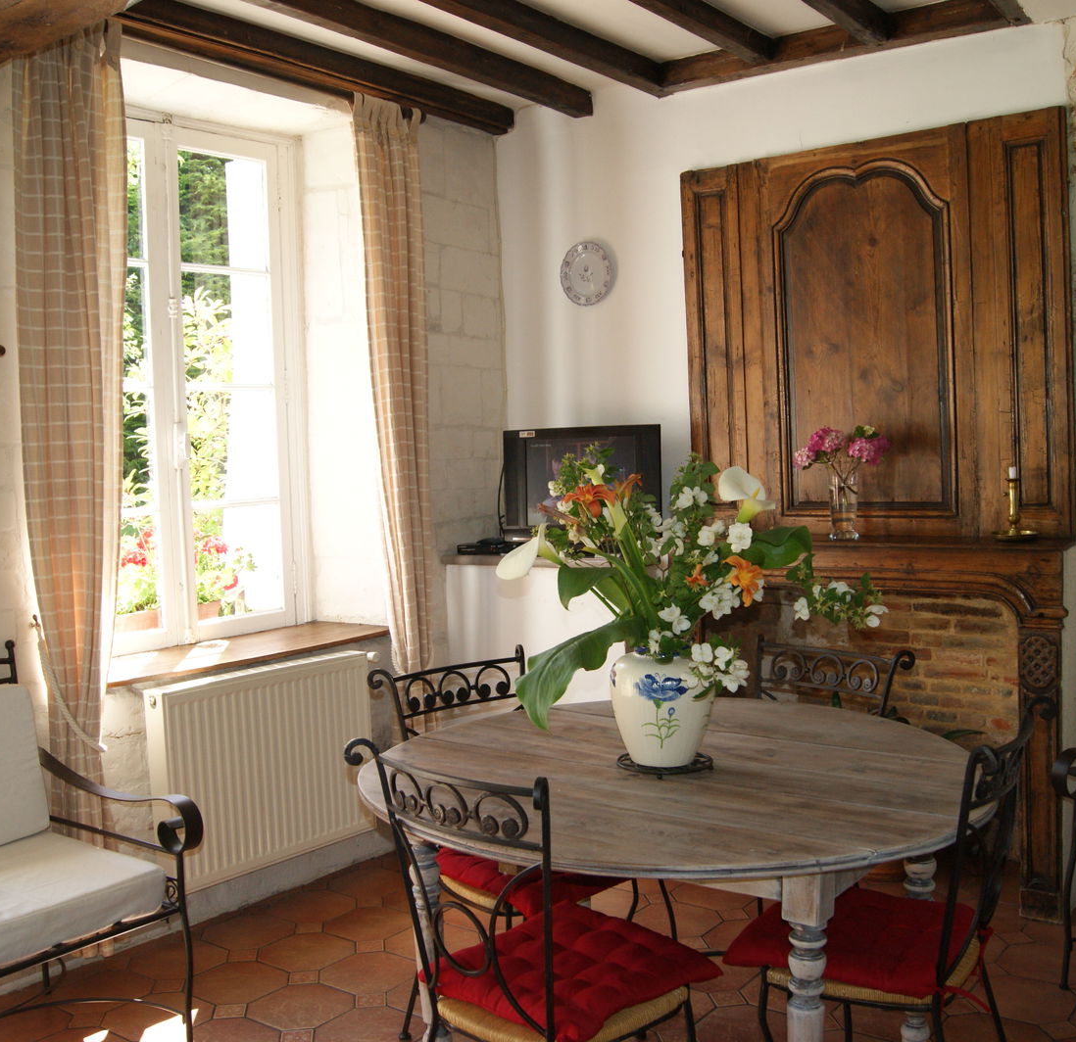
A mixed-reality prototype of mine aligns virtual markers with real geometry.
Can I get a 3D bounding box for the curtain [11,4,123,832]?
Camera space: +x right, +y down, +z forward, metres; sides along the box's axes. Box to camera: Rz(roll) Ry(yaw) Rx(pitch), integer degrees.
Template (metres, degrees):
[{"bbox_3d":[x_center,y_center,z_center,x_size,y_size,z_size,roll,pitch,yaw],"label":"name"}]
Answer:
[{"bbox_3d":[-1.234,-0.102,3.219,0.150,2.570,0.350,0,4,41],"label":"curtain"}]

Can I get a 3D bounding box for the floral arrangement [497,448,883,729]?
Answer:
[{"bbox_3d":[0.291,0.130,2.260,0.740,0.550,0.560,-2,3,3],"label":"floral arrangement"}]

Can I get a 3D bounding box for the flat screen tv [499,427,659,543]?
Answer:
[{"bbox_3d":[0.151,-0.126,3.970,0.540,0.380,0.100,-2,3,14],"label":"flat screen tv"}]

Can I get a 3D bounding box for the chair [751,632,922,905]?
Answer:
[{"bbox_3d":[0.517,0.752,2.620,0.450,0.905,0.530,0,4,45],"label":"chair"}]

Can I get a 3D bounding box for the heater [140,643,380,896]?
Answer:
[{"bbox_3d":[-0.838,0.762,3.688,0.105,0.590,0.757,0,4,41],"label":"heater"}]

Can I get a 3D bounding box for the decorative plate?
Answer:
[{"bbox_3d":[0.173,-0.874,4.150,0.230,0.230,0.030,-1,3,33],"label":"decorative plate"}]

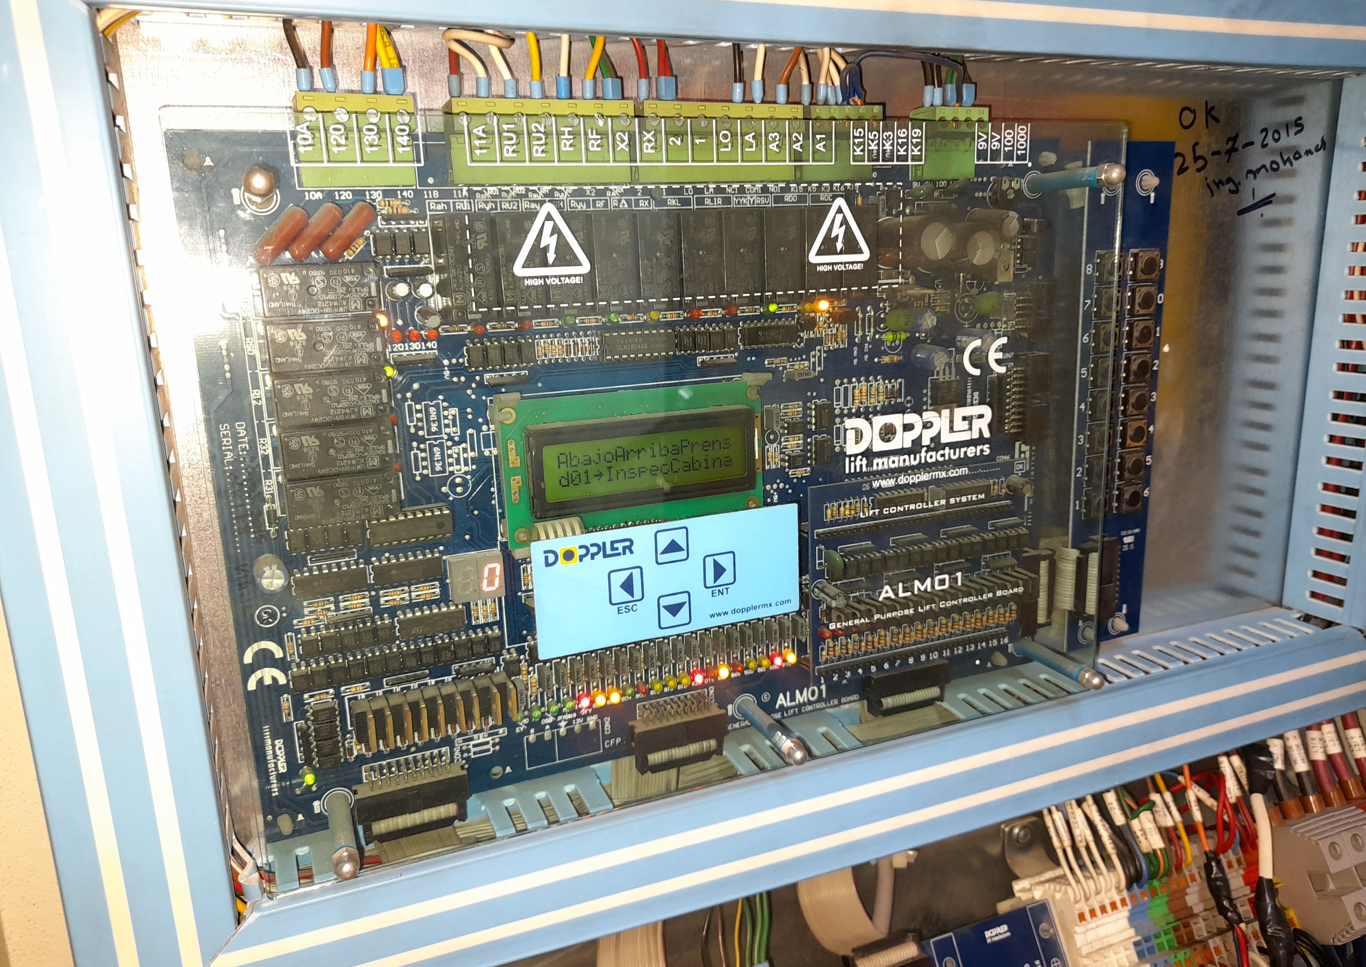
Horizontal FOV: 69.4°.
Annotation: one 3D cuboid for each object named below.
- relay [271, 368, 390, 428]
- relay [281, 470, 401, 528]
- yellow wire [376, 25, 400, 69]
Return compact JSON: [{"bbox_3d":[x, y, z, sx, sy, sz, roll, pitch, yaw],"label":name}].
[{"bbox_3d":[-0.095,-0.024,0.267,0.029,0.013,0.020,-7,12,-22],"label":"relay"},{"bbox_3d":[-0.093,0.003,0.272,0.029,0.013,0.020,-7,12,-22],"label":"relay"},{"bbox_3d":[-0.078,-0.115,0.260,0.005,0.011,0.003,-15,16,-20],"label":"yellow wire"}]

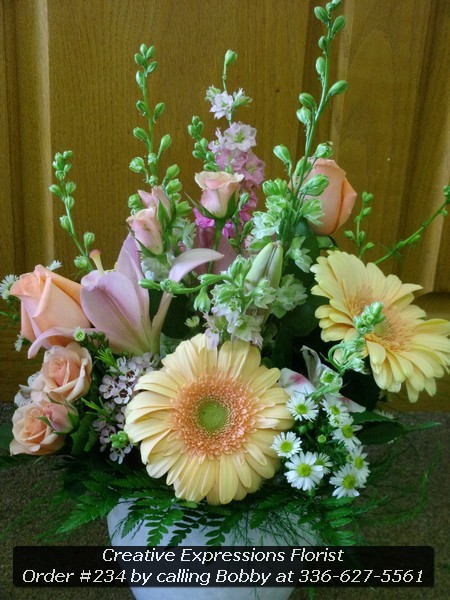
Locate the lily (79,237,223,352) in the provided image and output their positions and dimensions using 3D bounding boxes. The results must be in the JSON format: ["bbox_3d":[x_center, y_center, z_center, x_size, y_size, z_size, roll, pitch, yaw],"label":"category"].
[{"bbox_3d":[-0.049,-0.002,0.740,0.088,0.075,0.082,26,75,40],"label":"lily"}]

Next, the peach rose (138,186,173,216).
[{"bbox_3d":[-0.044,-0.062,0.705,0.021,0.024,0.021,-5,16,1],"label":"peach rose"}]

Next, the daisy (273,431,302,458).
[{"bbox_3d":[0.041,0.094,0.720,0.020,0.009,0.019,9,71,11],"label":"daisy"}]

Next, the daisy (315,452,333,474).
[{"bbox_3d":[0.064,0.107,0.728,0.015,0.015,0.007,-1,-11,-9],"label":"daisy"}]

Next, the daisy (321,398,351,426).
[{"bbox_3d":[0.073,0.073,0.725,0.019,0.019,0.009,-2,-14,-9],"label":"daisy"}]

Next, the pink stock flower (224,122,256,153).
[{"bbox_3d":[0.010,-0.108,0.735,0.022,0.020,0.015,0,-6,-6],"label":"pink stock flower"}]

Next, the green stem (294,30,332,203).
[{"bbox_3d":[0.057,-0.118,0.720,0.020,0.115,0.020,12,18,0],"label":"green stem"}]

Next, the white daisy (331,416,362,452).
[{"bbox_3d":[0.080,0.087,0.728,0.021,0.022,0.008,-5,-10,-16],"label":"white daisy"}]

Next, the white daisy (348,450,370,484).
[{"bbox_3d":[0.088,0.110,0.725,0.019,0.021,0.010,-17,-3,-32],"label":"white daisy"}]

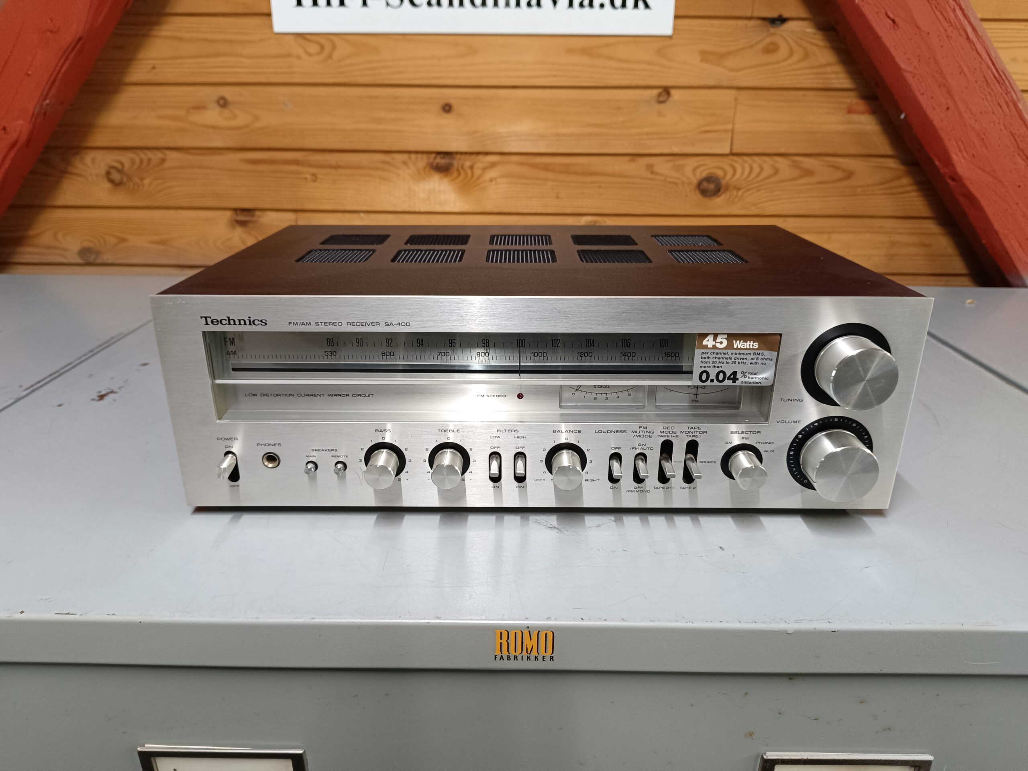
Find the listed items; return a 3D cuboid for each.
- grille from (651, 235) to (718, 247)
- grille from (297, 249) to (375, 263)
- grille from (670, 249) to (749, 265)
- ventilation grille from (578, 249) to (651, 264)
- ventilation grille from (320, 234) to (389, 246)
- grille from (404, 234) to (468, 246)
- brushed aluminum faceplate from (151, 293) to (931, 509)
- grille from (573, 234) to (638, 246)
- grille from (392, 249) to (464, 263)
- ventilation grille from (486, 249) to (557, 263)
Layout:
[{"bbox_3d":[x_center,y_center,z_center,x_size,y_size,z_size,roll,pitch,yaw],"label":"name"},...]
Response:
[{"bbox_3d":[0.151,-0.126,0.625,0.053,0.004,0.051,0,21,0],"label":"grille"},{"bbox_3d":[-0.139,-0.101,0.559,0.053,0.004,0.051,0,21,0],"label":"grille"},{"bbox_3d":[0.150,-0.100,0.557,0.053,0.004,0.051,0,21,0],"label":"grille"},{"bbox_3d":[0.078,-0.100,0.557,0.053,0.004,0.051,0,21,0],"label":"ventilation grille"},{"bbox_3d":[-0.138,-0.127,0.627,0.053,0.004,0.051,0,21,0],"label":"ventilation grille"},{"bbox_3d":[-0.066,-0.127,0.626,0.053,0.004,0.051,0,21,0],"label":"grille"},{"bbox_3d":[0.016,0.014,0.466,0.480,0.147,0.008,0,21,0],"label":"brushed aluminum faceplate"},{"bbox_3d":[0.079,-0.126,0.625,0.053,0.004,0.051,0,21,0],"label":"grille"},{"bbox_3d":[-0.067,-0.100,0.558,0.053,0.004,0.051,0,21,0],"label":"grille"},{"bbox_3d":[0.006,-0.100,0.558,0.053,0.004,0.051,0,21,0],"label":"ventilation grille"}]

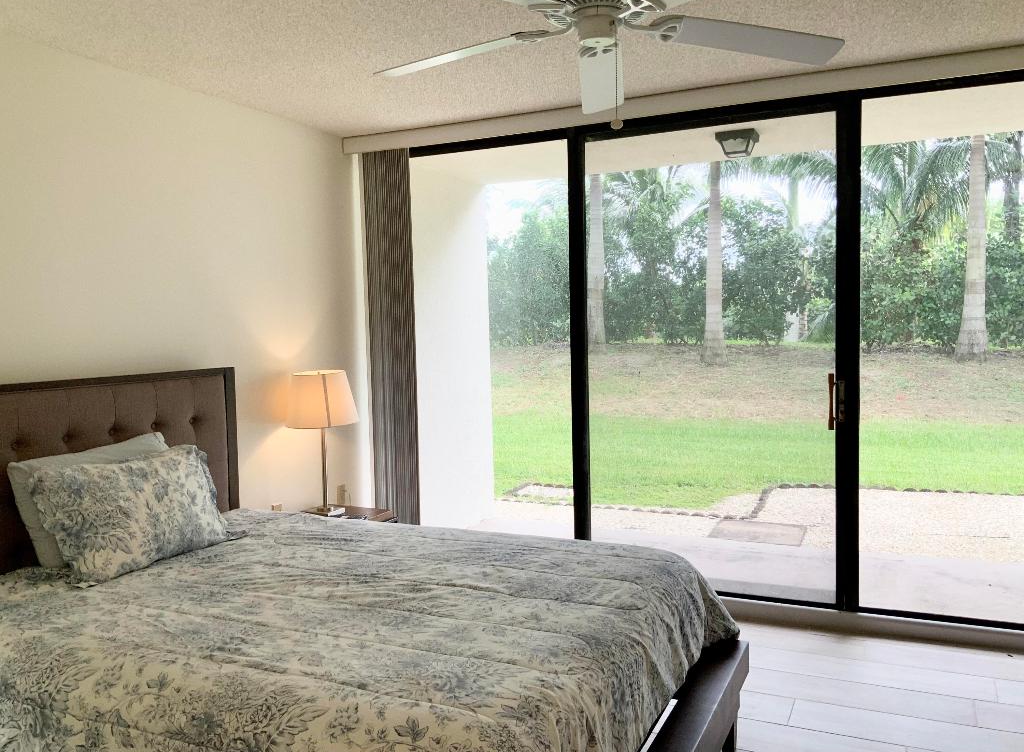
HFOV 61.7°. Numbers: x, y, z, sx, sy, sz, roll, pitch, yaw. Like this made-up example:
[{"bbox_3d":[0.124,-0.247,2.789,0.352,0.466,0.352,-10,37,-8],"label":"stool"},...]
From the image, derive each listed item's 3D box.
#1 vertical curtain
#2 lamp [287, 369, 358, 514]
[{"bbox_3d":[-0.644,-0.083,4.648,0.250,2.280,0.120,0,4,25],"label":"vertical curtain"},{"bbox_3d":[-0.906,0.319,4.134,0.245,0.680,0.245,0,4,25],"label":"lamp"}]

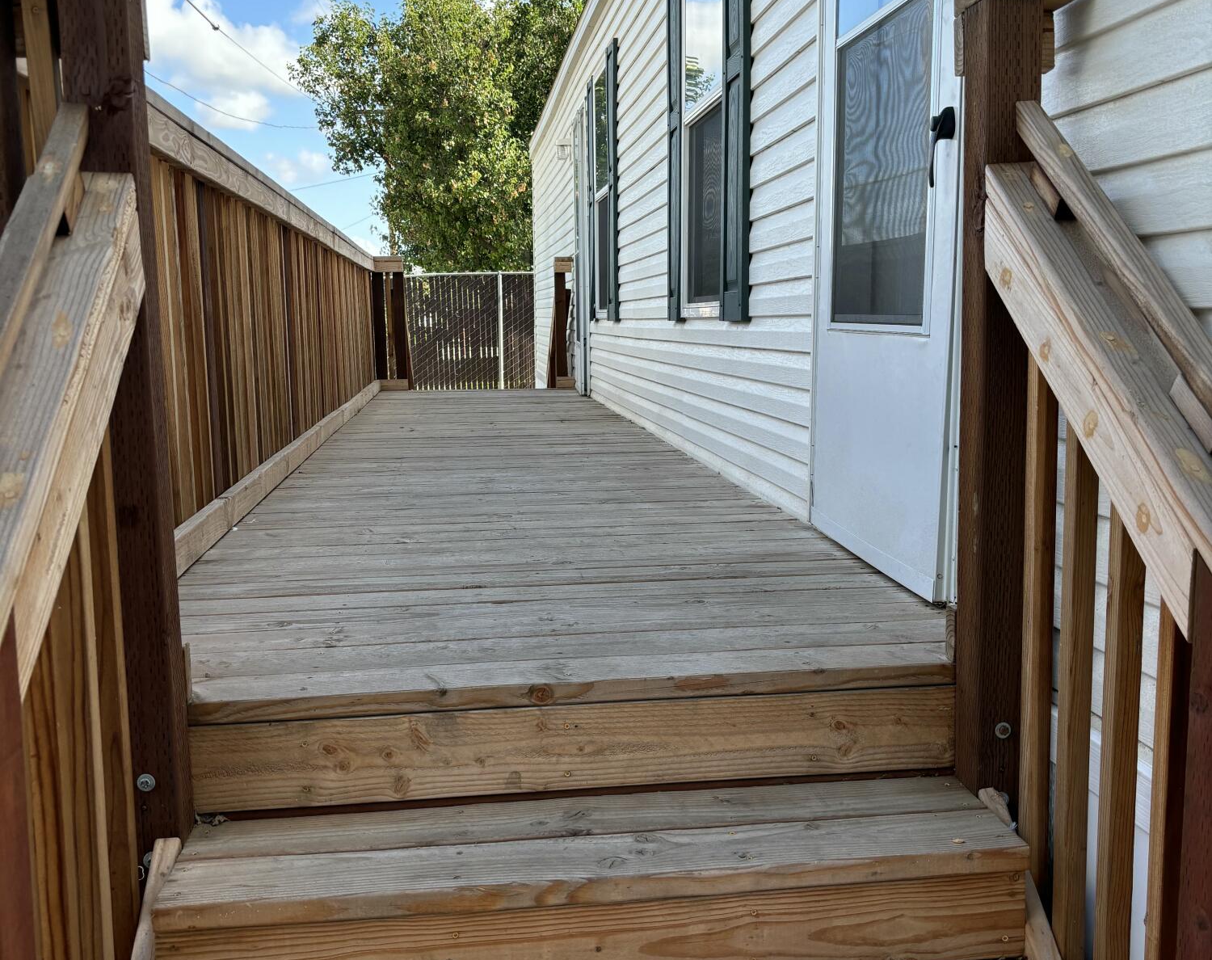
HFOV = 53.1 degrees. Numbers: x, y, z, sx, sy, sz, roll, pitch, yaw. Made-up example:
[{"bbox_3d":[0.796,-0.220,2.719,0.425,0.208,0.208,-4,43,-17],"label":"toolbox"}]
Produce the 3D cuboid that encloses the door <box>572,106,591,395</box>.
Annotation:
[{"bbox_3d":[-0.182,-1.669,9.057,0.070,2.050,0.960,-2,8,-7],"label":"door"}]

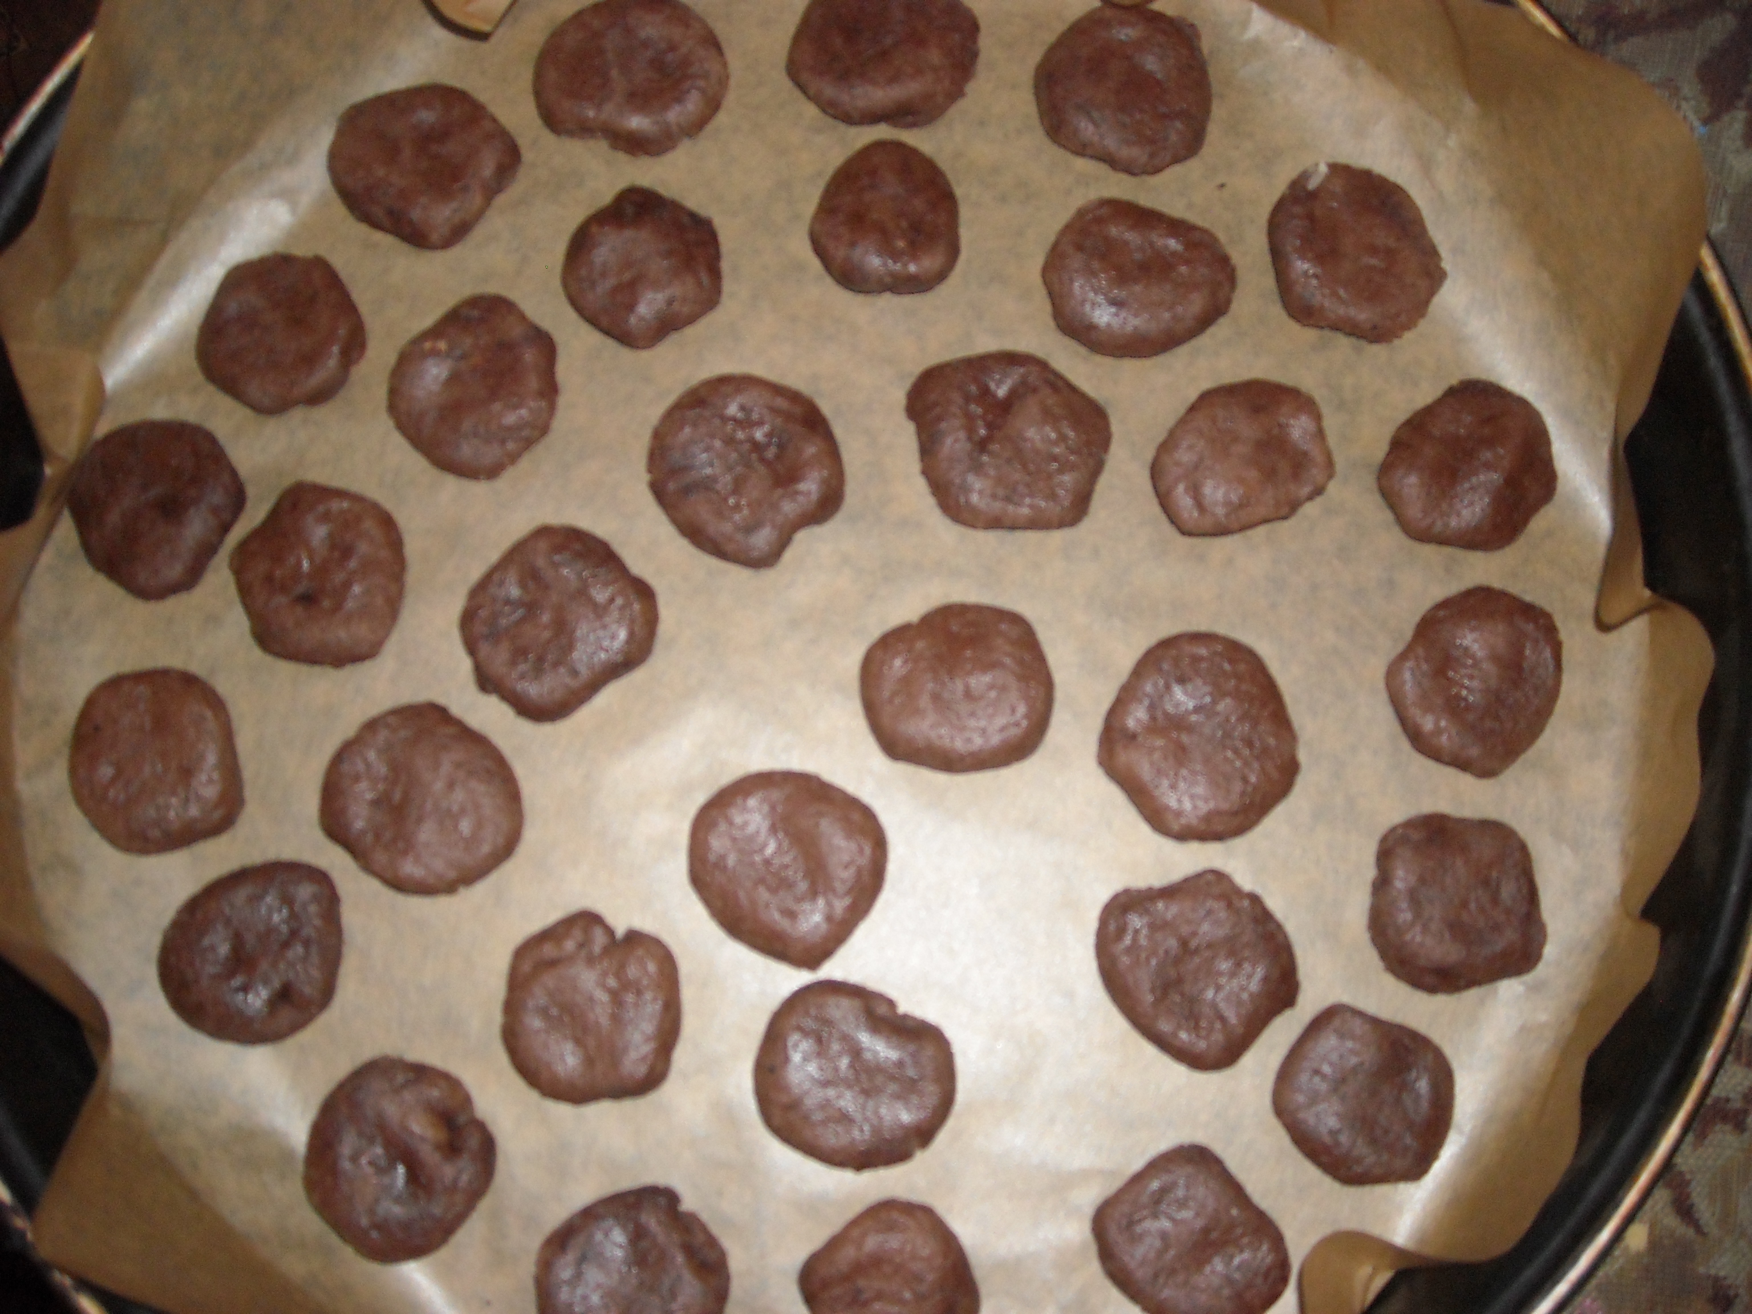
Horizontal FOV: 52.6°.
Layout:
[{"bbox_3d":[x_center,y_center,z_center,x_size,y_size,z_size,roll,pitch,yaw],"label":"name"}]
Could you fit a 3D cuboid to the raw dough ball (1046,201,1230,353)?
[{"bbox_3d":[0.056,-0.081,0.378,0.041,0.013,0.034,0,80,1],"label":"raw dough ball"}]

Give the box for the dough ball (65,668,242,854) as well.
[{"bbox_3d":[-0.147,0.021,0.363,0.034,0.013,0.038,0,80,1],"label":"dough ball"}]

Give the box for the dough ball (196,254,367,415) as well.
[{"bbox_3d":[-0.127,-0.069,0.379,0.035,0.013,0.035,0,80,1],"label":"dough ball"}]

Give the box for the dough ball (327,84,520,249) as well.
[{"bbox_3d":[-0.098,-0.106,0.385,0.041,0.013,0.036,0,80,1],"label":"dough ball"}]

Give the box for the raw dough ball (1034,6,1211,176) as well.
[{"bbox_3d":[0.053,-0.123,0.385,0.038,0.013,0.037,0,80,1],"label":"raw dough ball"}]

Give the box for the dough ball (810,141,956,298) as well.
[{"bbox_3d":[0.002,-0.095,0.381,0.032,0.013,0.033,0,80,1],"label":"dough ball"}]

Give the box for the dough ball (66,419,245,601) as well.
[{"bbox_3d":[-0.151,-0.031,0.373,0.036,0.013,0.039,0,80,1],"label":"dough ball"}]

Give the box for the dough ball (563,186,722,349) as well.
[{"bbox_3d":[-0.050,-0.084,0.380,0.034,0.013,0.035,0,80,1],"label":"dough ball"}]

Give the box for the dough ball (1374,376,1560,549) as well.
[{"bbox_3d":[0.123,-0.040,0.369,0.036,0.013,0.036,0,80,1],"label":"dough ball"}]

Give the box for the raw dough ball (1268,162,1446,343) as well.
[{"bbox_3d":[0.102,-0.086,0.378,0.037,0.013,0.039,0,80,1],"label":"raw dough ball"}]

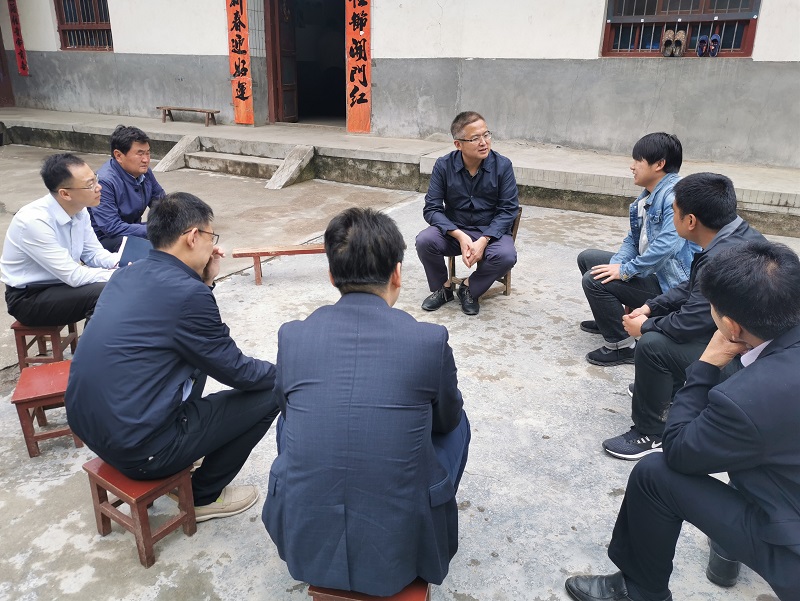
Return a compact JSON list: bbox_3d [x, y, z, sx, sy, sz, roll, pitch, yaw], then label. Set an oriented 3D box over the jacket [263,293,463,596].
[{"bbox_3d":[-0.079,0.288,1.589,0.490,0.650,0.510,2,20,3],"label":"jacket"}]

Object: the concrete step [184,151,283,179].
[{"bbox_3d":[-1.985,-1.705,7.907,1.715,0.186,0.339,12,23,28],"label":"concrete step"}]

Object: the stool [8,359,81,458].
[{"bbox_3d":[-1.425,0.443,2.574,0.205,0.267,0.280,-8,23,-22],"label":"stool"}]

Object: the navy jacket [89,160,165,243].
[{"bbox_3d":[-1.446,-0.505,3.354,0.440,0.490,0.490,9,22,20],"label":"navy jacket"}]

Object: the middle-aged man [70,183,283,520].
[{"bbox_3d":[-0.723,0.219,2.000,0.750,1.120,0.580,-18,28,-39],"label":"middle-aged man"}]

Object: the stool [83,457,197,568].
[{"bbox_3d":[-0.765,0.599,1.863,0.257,0.251,0.200,15,24,32],"label":"stool"}]

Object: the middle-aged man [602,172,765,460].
[{"bbox_3d":[1.190,0.025,2.428,0.750,1.020,0.540,6,21,12],"label":"middle-aged man"}]

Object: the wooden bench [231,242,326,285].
[{"bbox_3d":[-0.649,-0.246,4.194,0.904,0.226,0.175,-4,21,-15],"label":"wooden bench"}]

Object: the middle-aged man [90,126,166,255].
[{"bbox_3d":[-1.385,-0.343,3.362,0.760,1.160,0.560,10,23,23],"label":"middle-aged man"}]

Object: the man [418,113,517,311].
[{"bbox_3d":[0.442,-0.534,3.890,0.570,1.180,0.700,6,22,13],"label":"man"}]

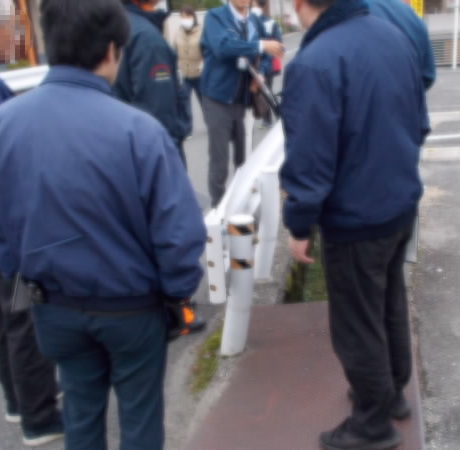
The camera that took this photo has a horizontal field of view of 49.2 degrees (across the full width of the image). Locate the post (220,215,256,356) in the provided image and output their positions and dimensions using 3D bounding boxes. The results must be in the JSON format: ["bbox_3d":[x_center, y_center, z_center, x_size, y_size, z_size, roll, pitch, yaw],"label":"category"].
[{"bbox_3d":[0.036,0.300,2.344,0.125,0.700,0.120,2,23,-2],"label":"post"}]

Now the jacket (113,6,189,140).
[{"bbox_3d":[-0.399,-0.717,2.429,0.360,0.680,0.520,-12,25,-23],"label":"jacket"}]

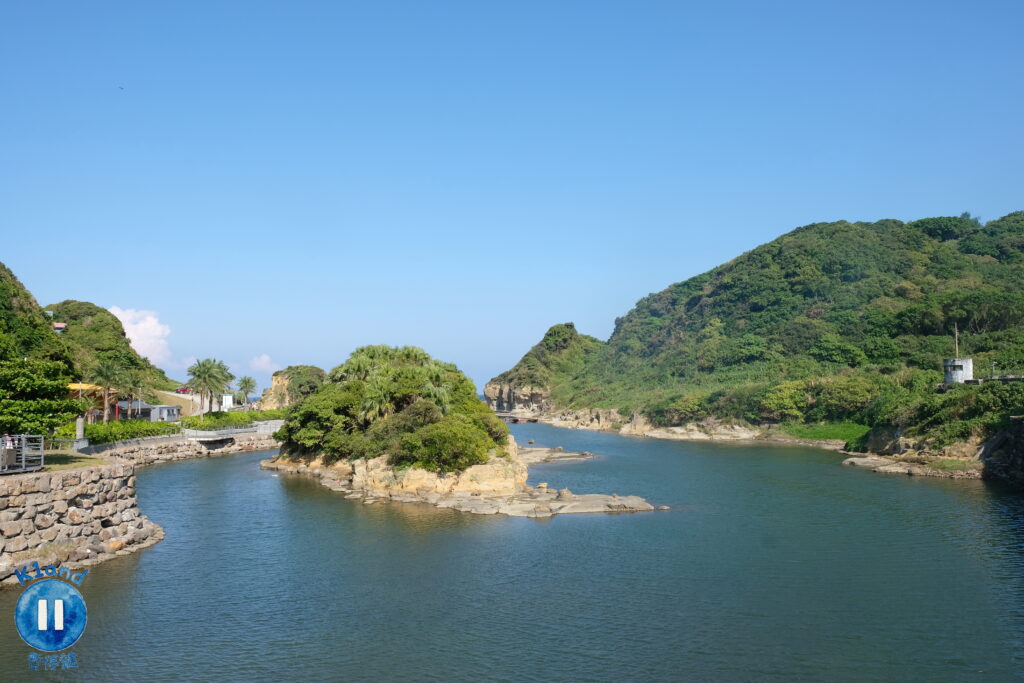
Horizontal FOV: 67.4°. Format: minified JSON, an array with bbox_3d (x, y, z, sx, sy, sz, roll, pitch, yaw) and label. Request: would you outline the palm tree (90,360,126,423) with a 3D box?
[{"bbox_3d":[-38.982,5.173,73.773,3.500,6.700,3.500,-1,-4,0],"label":"palm tree"}]

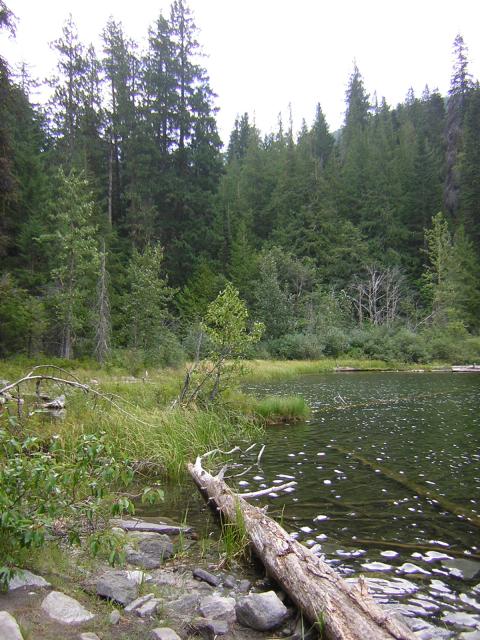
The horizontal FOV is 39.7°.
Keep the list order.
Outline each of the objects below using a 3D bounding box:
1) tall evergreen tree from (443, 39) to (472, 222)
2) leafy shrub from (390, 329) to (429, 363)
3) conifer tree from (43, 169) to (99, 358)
[{"bbox_3d":[17.070,-10.352,52.000,2.700,23.910,2.700,0,-2,0],"label":"tall evergreen tree"},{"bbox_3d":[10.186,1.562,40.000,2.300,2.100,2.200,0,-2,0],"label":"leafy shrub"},{"bbox_3d":[-8.658,-2.886,34.000,2.900,9.710,2.800,0,-2,0],"label":"conifer tree"}]

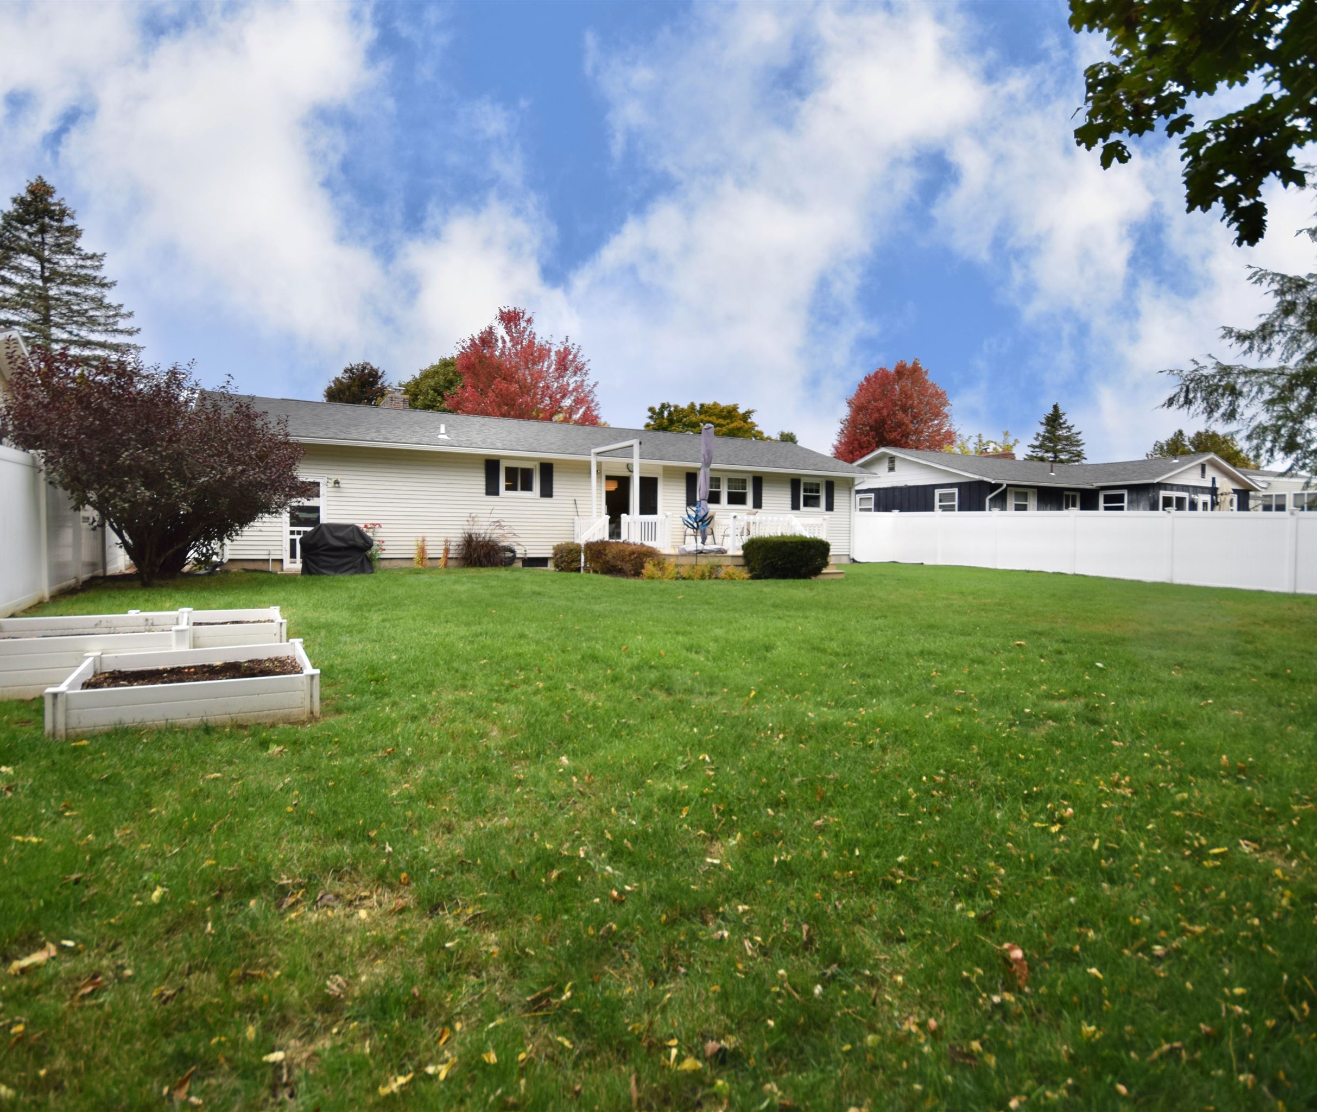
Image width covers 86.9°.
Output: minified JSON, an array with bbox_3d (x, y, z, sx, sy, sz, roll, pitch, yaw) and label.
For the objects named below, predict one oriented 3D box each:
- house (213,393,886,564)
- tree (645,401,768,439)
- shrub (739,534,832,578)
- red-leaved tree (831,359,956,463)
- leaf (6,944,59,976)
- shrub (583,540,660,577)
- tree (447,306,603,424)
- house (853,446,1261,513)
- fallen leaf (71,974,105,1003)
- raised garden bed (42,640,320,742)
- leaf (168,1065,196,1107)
[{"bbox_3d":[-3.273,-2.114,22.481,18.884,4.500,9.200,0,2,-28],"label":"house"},{"bbox_3d":[3.468,-5.449,45.830,9.500,9.631,9.500,0,2,-28],"label":"tree"},{"bbox_3d":[3.003,0.005,16.510,1.800,1.020,1.250,0,2,-28],"label":"shrub"},{"bbox_3d":[15.600,-6.900,46.000,7.900,12.400,7.900,0,1,0],"label":"red-leaved tree"},{"bbox_3d":[-1.708,1.100,1.894,0.060,0.030,0.110,0,1,14],"label":"leaf"},{"bbox_3d":[-0.893,0.039,16.713,1.450,0.820,1.400,0,2,-28],"label":"shrub"},{"bbox_3d":[-7.032,-6.879,36.777,8.800,12.884,8.500,0,2,-28],"label":"tree"},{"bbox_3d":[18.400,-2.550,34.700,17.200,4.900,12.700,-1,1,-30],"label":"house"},{"bbox_3d":[-1.472,1.113,1.798,0.045,0.025,0.075,0,1,6],"label":"fallen leaf"},{"bbox_3d":[-2.802,0.772,4.234,1.220,0.270,1.220,-1,2,-32],"label":"raised garden bed"},{"bbox_3d":[-1.032,1.147,1.510,0.042,0.030,0.080,0,1,-14],"label":"leaf"}]

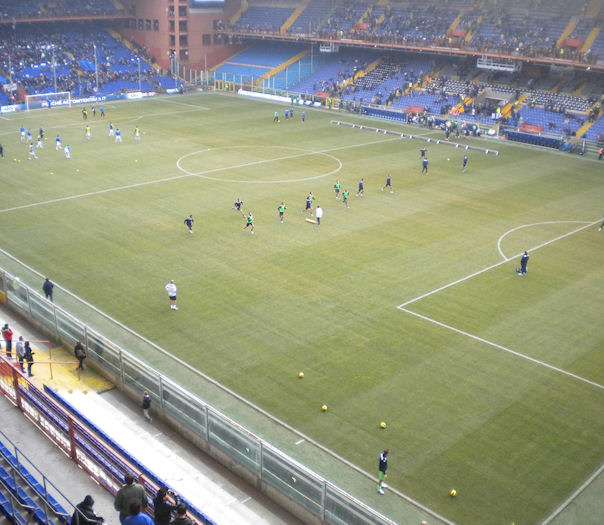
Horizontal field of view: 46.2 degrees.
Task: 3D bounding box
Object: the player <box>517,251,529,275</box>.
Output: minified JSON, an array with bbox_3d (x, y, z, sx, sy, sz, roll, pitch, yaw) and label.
[{"bbox_3d":[15.883,0.078,50.707,0.650,1.840,0.550,-11,24,-28],"label":"player"}]

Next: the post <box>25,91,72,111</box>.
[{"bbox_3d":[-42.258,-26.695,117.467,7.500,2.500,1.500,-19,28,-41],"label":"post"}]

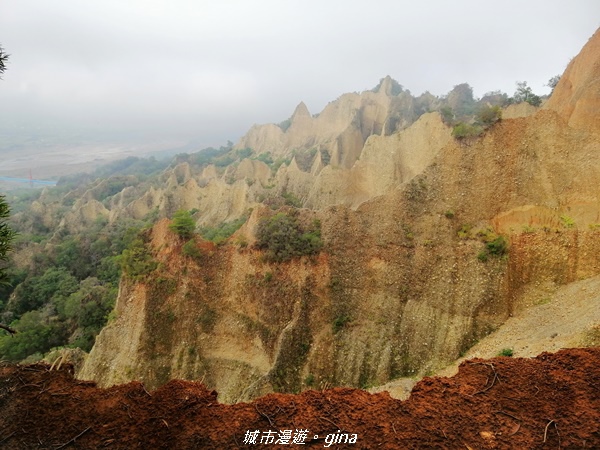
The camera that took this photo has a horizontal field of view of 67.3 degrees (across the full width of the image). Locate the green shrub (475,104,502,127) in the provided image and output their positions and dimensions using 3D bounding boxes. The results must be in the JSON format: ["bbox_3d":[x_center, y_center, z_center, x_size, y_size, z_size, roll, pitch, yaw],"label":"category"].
[{"bbox_3d":[26.356,-15.310,63.016,3.915,3.065,3.328,6,15,21],"label":"green shrub"}]

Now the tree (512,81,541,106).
[{"bbox_3d":[36.934,-21.443,73.492,4.566,4.154,4.109,7,15,25],"label":"tree"}]

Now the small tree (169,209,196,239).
[{"bbox_3d":[-14.127,-0.060,54.189,3.367,3.026,3.030,-4,14,-15],"label":"small tree"}]

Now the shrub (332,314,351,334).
[{"bbox_3d":[4.657,11.165,50.573,2.020,2.024,1.616,1,14,6],"label":"shrub"}]

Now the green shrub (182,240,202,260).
[{"bbox_3d":[-12.741,3.022,53.418,2.370,2.112,2.015,-3,14,-14],"label":"green shrub"}]

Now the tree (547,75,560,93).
[{"bbox_3d":[40.767,-22.287,71.493,2.776,3.092,2.776,7,16,27],"label":"tree"}]

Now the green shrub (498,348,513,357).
[{"bbox_3d":[18.080,11.217,39.652,1.230,0.650,0.950,7,16,26],"label":"green shrub"}]

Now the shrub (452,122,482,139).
[{"bbox_3d":[22.560,-12.728,60.704,4.041,2.088,3.233,5,15,19],"label":"shrub"}]

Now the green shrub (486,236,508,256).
[{"bbox_3d":[20.450,2.226,46.667,2.278,1.829,1.936,6,15,24],"label":"green shrub"}]

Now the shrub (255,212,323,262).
[{"bbox_3d":[-1.351,1.469,52.962,7.991,5.231,5.194,0,14,-1],"label":"shrub"}]

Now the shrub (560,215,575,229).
[{"bbox_3d":[26.540,-0.347,44.716,1.389,1.281,1.111,8,16,30],"label":"shrub"}]

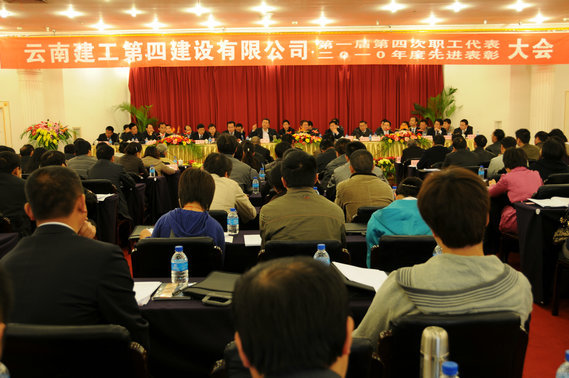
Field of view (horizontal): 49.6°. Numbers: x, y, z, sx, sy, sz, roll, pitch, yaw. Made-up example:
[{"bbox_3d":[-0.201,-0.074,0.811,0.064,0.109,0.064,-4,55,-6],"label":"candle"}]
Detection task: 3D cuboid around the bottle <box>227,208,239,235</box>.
[{"bbox_3d":[-0.321,0.199,3.800,0.068,0.162,0.068,-1,6,0],"label":"bottle"}]

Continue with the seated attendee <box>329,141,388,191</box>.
[{"bbox_3d":[0.633,0.216,5.362,0.500,1.268,0.780,-1,6,-8],"label":"seated attendee"}]

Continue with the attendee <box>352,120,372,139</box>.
[{"bbox_3d":[1.808,-0.934,14.182,0.520,1.260,0.700,-1,6,0],"label":"attendee"}]

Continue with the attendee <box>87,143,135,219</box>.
[{"bbox_3d":[-1.945,0.125,6.961,0.500,1.290,0.750,0,6,5],"label":"attendee"}]

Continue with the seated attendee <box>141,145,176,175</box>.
[{"bbox_3d":[-1.771,-0.031,9.079,0.520,1.200,0.750,1,6,22],"label":"seated attendee"}]

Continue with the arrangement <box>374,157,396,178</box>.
[{"bbox_3d":[1.959,-0.400,12.000,0.500,0.480,0.450,-1,7,0],"label":"arrangement"}]

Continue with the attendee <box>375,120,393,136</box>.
[{"bbox_3d":[2.181,-0.869,13.180,0.500,1.189,0.700,0,6,0],"label":"attendee"}]

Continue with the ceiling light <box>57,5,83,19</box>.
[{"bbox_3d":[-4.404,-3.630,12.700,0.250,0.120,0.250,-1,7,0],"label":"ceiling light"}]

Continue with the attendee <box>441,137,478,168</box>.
[{"bbox_3d":[2.274,-0.068,8.190,0.500,1.260,0.750,-2,6,-8],"label":"attendee"}]

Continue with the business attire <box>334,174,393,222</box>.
[{"bbox_3d":[0.589,0.187,4.536,0.480,0.620,0.420,-1,7,0],"label":"business attire"}]

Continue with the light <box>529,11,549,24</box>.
[{"bbox_3d":[6.066,-4.062,14.686,0.220,0.120,0.220,-1,6,0],"label":"light"}]

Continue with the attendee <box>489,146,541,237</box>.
[{"bbox_3d":[1.959,0.235,5.564,0.500,1.200,0.750,-4,6,-28],"label":"attendee"}]

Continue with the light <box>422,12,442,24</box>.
[{"bbox_3d":[3.523,-4.024,14.686,0.220,0.120,0.220,-1,6,0],"label":"light"}]

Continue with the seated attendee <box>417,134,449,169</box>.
[{"bbox_3d":[2.110,-0.141,8.831,0.500,1.265,0.780,-1,6,-8],"label":"seated attendee"}]

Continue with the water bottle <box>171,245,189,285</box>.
[{"bbox_3d":[-0.425,0.313,2.500,0.068,0.165,0.068,-1,6,0],"label":"water bottle"}]

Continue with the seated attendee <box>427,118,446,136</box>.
[{"bbox_3d":[3.435,-0.951,13.769,0.520,1.200,0.650,0,7,10],"label":"seated attendee"}]

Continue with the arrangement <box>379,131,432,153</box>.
[{"bbox_3d":[2.673,-1.038,13.600,1.100,0.480,0.450,-1,6,0],"label":"arrangement"}]

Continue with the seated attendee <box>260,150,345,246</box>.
[{"bbox_3d":[0.098,0.438,3.358,0.480,1.300,0.750,-1,6,0],"label":"seated attendee"}]

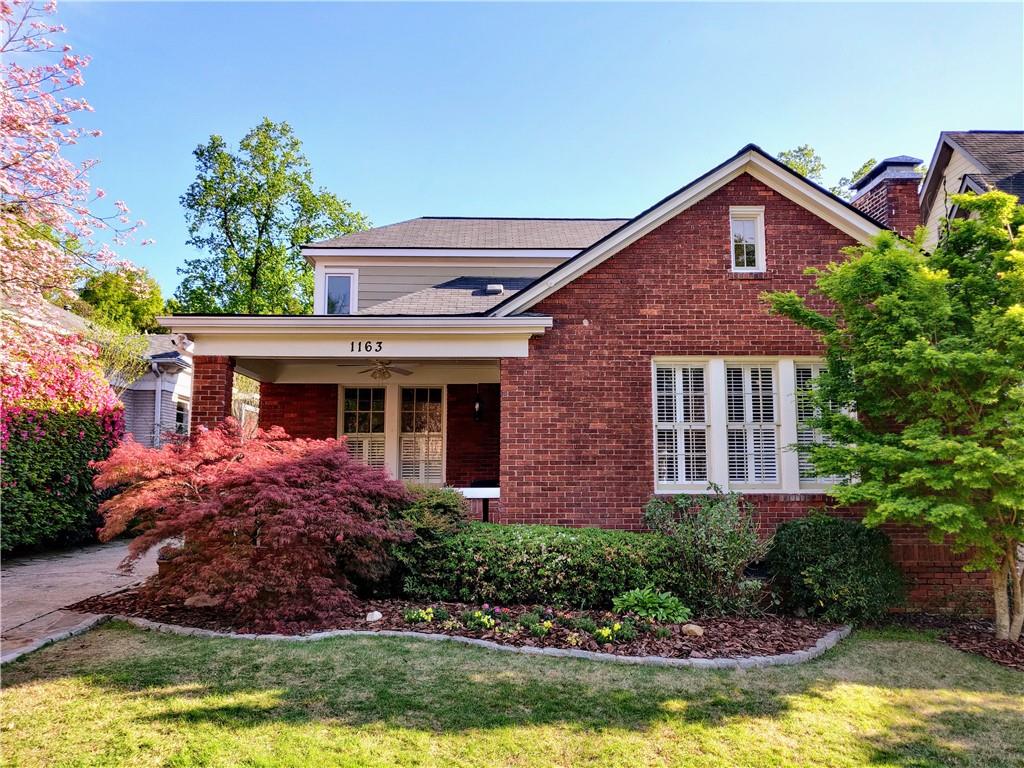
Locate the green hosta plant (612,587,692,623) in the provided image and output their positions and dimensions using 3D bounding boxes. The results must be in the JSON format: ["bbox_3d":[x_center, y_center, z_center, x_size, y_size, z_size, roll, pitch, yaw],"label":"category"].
[{"bbox_3d":[1.470,2.258,7.689,0.830,0.360,0.750,0,-7,0],"label":"green hosta plant"}]

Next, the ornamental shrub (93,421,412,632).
[{"bbox_3d":[-2.860,1.429,8.139,3.500,2.050,2.700,0,-7,0],"label":"ornamental shrub"}]

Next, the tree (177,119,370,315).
[{"bbox_3d":[-9.800,-3.171,29.572,8.200,15.700,8.000,0,-7,0],"label":"tree"}]

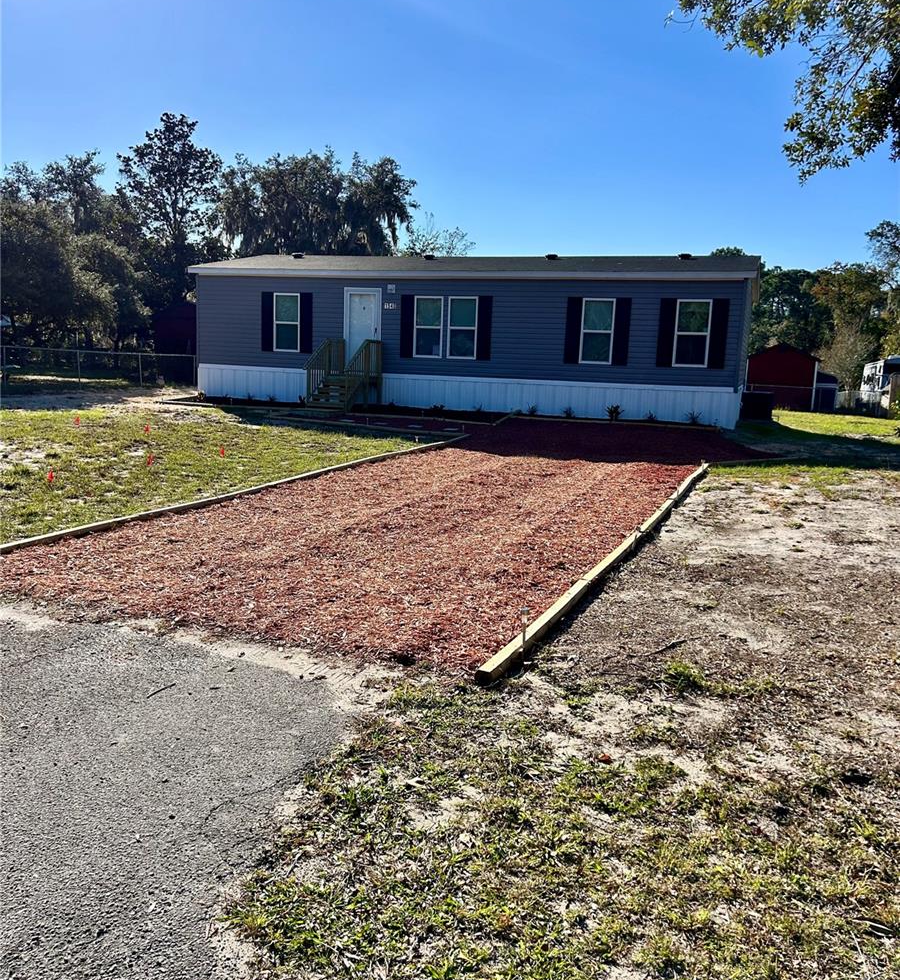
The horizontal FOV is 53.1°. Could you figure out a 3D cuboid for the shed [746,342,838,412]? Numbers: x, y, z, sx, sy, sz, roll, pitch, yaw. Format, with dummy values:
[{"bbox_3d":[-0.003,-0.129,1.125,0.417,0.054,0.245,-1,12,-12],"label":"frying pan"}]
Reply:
[{"bbox_3d":[14.839,-5.127,40.302,3.470,2.840,3.600,5,9,19],"label":"shed"}]

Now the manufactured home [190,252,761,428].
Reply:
[{"bbox_3d":[1.067,-4.643,26.155,14.800,4.250,7.800,5,9,19],"label":"manufactured home"}]

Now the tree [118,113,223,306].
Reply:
[{"bbox_3d":[-13.980,-11.932,44.559,5.260,12.790,5.260,-1,9,-17],"label":"tree"}]

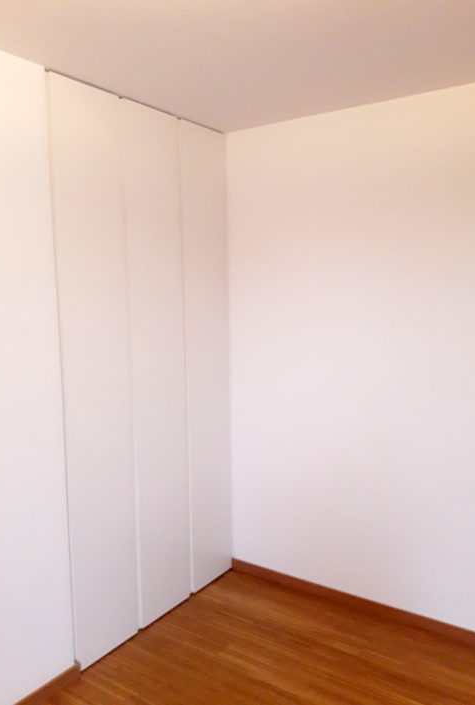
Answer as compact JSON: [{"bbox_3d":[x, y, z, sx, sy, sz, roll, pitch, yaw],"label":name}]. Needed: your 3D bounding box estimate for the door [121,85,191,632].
[{"bbox_3d":[-0.383,0.097,2.730,0.040,2.420,0.375,4,8,34],"label":"door"}]

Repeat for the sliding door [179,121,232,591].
[{"bbox_3d":[-0.171,0.058,3.040,0.040,2.420,0.365,4,8,34],"label":"sliding door"}]

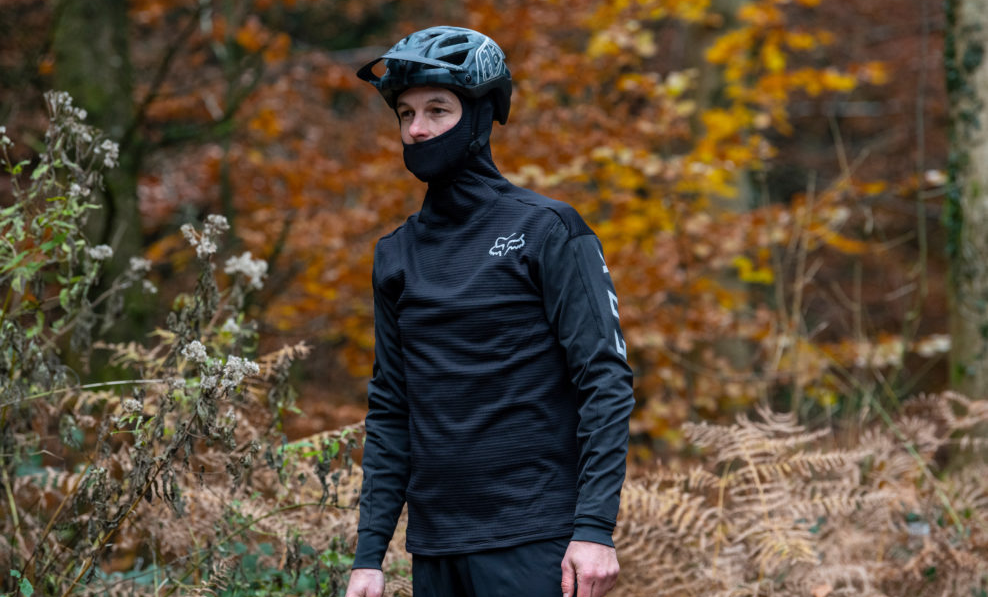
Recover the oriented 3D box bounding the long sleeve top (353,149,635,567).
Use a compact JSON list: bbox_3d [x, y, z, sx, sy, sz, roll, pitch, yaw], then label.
[{"bbox_3d":[-0.001,0.101,7.800,0.530,0.750,0.310,1,1,34],"label":"long sleeve top"}]

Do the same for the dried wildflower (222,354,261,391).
[{"bbox_3d":[-0.462,0.135,8.000,0.073,0.062,0.062,0,1,0],"label":"dried wildflower"}]

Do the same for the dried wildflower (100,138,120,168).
[{"bbox_3d":[-0.727,-0.272,8.300,0.042,0.057,0.040,0,1,0],"label":"dried wildflower"}]

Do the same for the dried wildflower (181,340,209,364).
[{"bbox_3d":[-0.546,0.097,8.000,0.051,0.044,0.043,0,1,0],"label":"dried wildflower"}]

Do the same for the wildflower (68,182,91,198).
[{"bbox_3d":[-0.783,-0.206,8.300,0.042,0.030,0.035,0,1,0],"label":"wildflower"}]

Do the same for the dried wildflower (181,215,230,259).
[{"bbox_3d":[-0.541,-0.114,8.200,0.090,0.082,0.085,0,1,0],"label":"dried wildflower"}]

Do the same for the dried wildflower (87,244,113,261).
[{"bbox_3d":[-0.746,-0.087,8.300,0.049,0.034,0.042,0,1,0],"label":"dried wildflower"}]

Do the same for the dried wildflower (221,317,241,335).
[{"bbox_3d":[-0.504,0.054,8.400,0.038,0.034,0.033,0,1,0],"label":"dried wildflower"}]

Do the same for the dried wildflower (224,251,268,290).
[{"bbox_3d":[-0.479,-0.054,8.500,0.085,0.074,0.072,0,1,0],"label":"dried wildflower"}]

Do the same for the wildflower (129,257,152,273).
[{"bbox_3d":[-0.676,-0.063,8.400,0.046,0.031,0.039,0,1,0],"label":"wildflower"}]

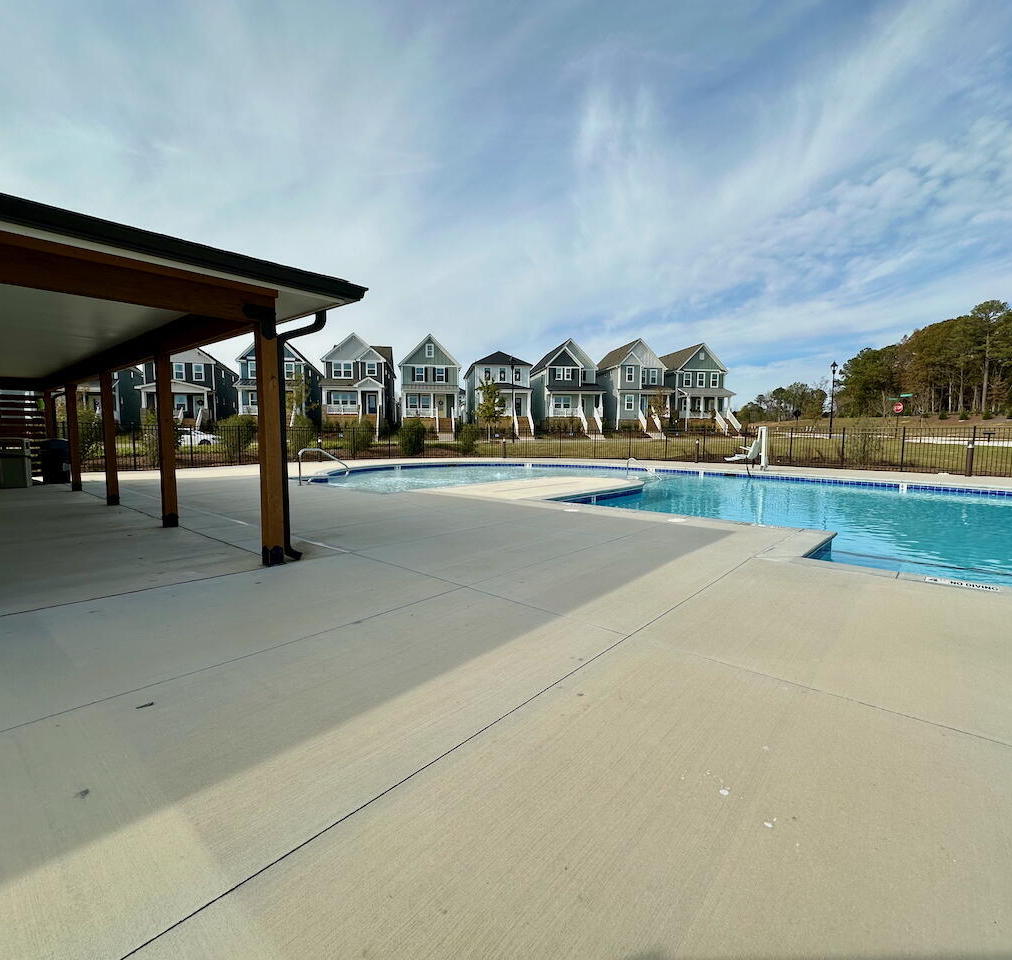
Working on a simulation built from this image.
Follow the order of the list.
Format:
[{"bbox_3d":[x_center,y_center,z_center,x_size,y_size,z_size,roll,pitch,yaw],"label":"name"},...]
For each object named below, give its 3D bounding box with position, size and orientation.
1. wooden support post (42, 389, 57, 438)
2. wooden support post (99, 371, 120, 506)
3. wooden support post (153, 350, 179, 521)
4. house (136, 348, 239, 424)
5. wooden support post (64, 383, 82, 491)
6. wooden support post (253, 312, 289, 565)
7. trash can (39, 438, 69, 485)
[{"bbox_3d":[-11.251,-1.071,12.766,0.140,2.284,0.140,5,6,41],"label":"wooden support post"},{"bbox_3d":[-6.723,-0.705,8.787,0.140,2.284,0.140,5,6,41],"label":"wooden support post"},{"bbox_3d":[-4.459,-0.522,6.798,0.140,2.284,0.140,5,6,41],"label":"wooden support post"},{"bbox_3d":[-33.410,-10.131,55.248,6.266,9.085,14.500,-1,5,-17],"label":"house"},{"bbox_3d":[-8.987,-0.888,10.777,0.140,2.284,0.140,5,6,41],"label":"wooden support post"},{"bbox_3d":[-2.195,-0.339,4.809,0.140,2.284,0.140,5,6,41],"label":"wooden support post"},{"bbox_3d":[-10.938,-0.442,12.563,0.530,1.070,0.510,5,6,41],"label":"trash can"}]

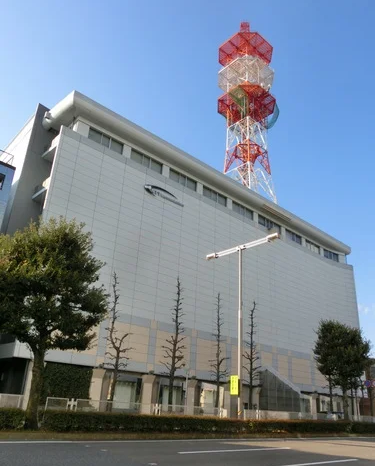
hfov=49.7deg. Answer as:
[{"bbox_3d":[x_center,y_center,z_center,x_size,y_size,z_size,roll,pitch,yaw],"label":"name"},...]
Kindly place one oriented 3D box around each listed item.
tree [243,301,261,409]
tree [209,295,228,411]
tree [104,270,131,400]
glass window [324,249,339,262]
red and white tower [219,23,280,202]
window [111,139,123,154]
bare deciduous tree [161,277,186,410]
[{"bbox_3d":[5.205,10.224,32.548,1.650,9.742,1.650,3,-23,1],"label":"tree"},{"bbox_3d":[2.397,9.196,30.205,1.600,9.480,1.600,3,-23,1],"label":"tree"},{"bbox_3d":[-4.098,6.847,24.775,1.950,8.809,1.950,22,-30,-37],"label":"tree"},{"bbox_3d":[18.465,3.048,51.788,2.950,1.160,0.100,20,-28,-34],"label":"glass window"},{"bbox_3d":[9.341,-18.147,64.115,8.500,42.510,8.500,22,-30,-37],"label":"red and white tower"},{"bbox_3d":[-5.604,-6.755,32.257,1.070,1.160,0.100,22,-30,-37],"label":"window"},{"bbox_3d":[-0.917,7.643,27.566,1.800,9.891,1.800,3,-23,1],"label":"bare deciduous tree"}]

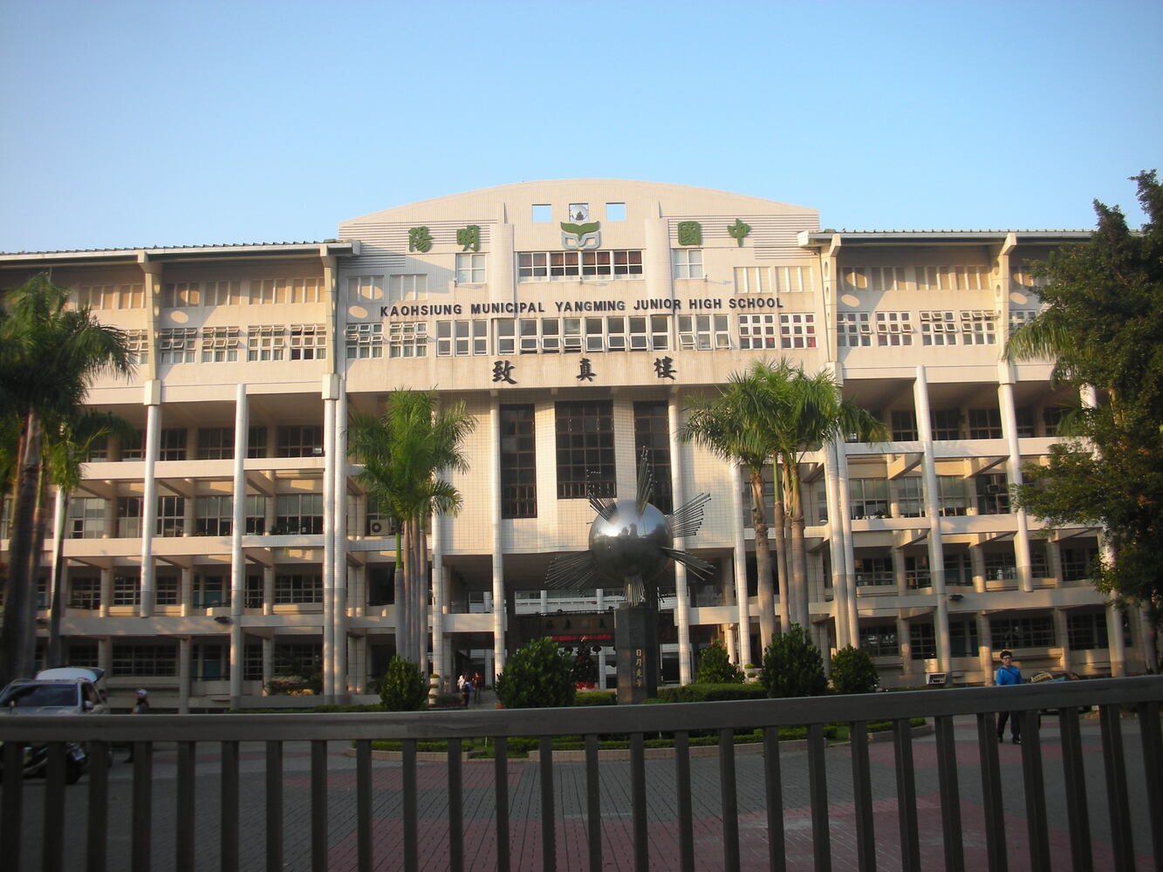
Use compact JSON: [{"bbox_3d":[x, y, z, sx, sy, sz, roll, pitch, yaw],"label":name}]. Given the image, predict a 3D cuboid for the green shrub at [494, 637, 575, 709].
[{"bbox_3d":[-1.212,6.349,30.325,2.072,2.364,2.072,-1,-11,-2],"label":"green shrub"}]

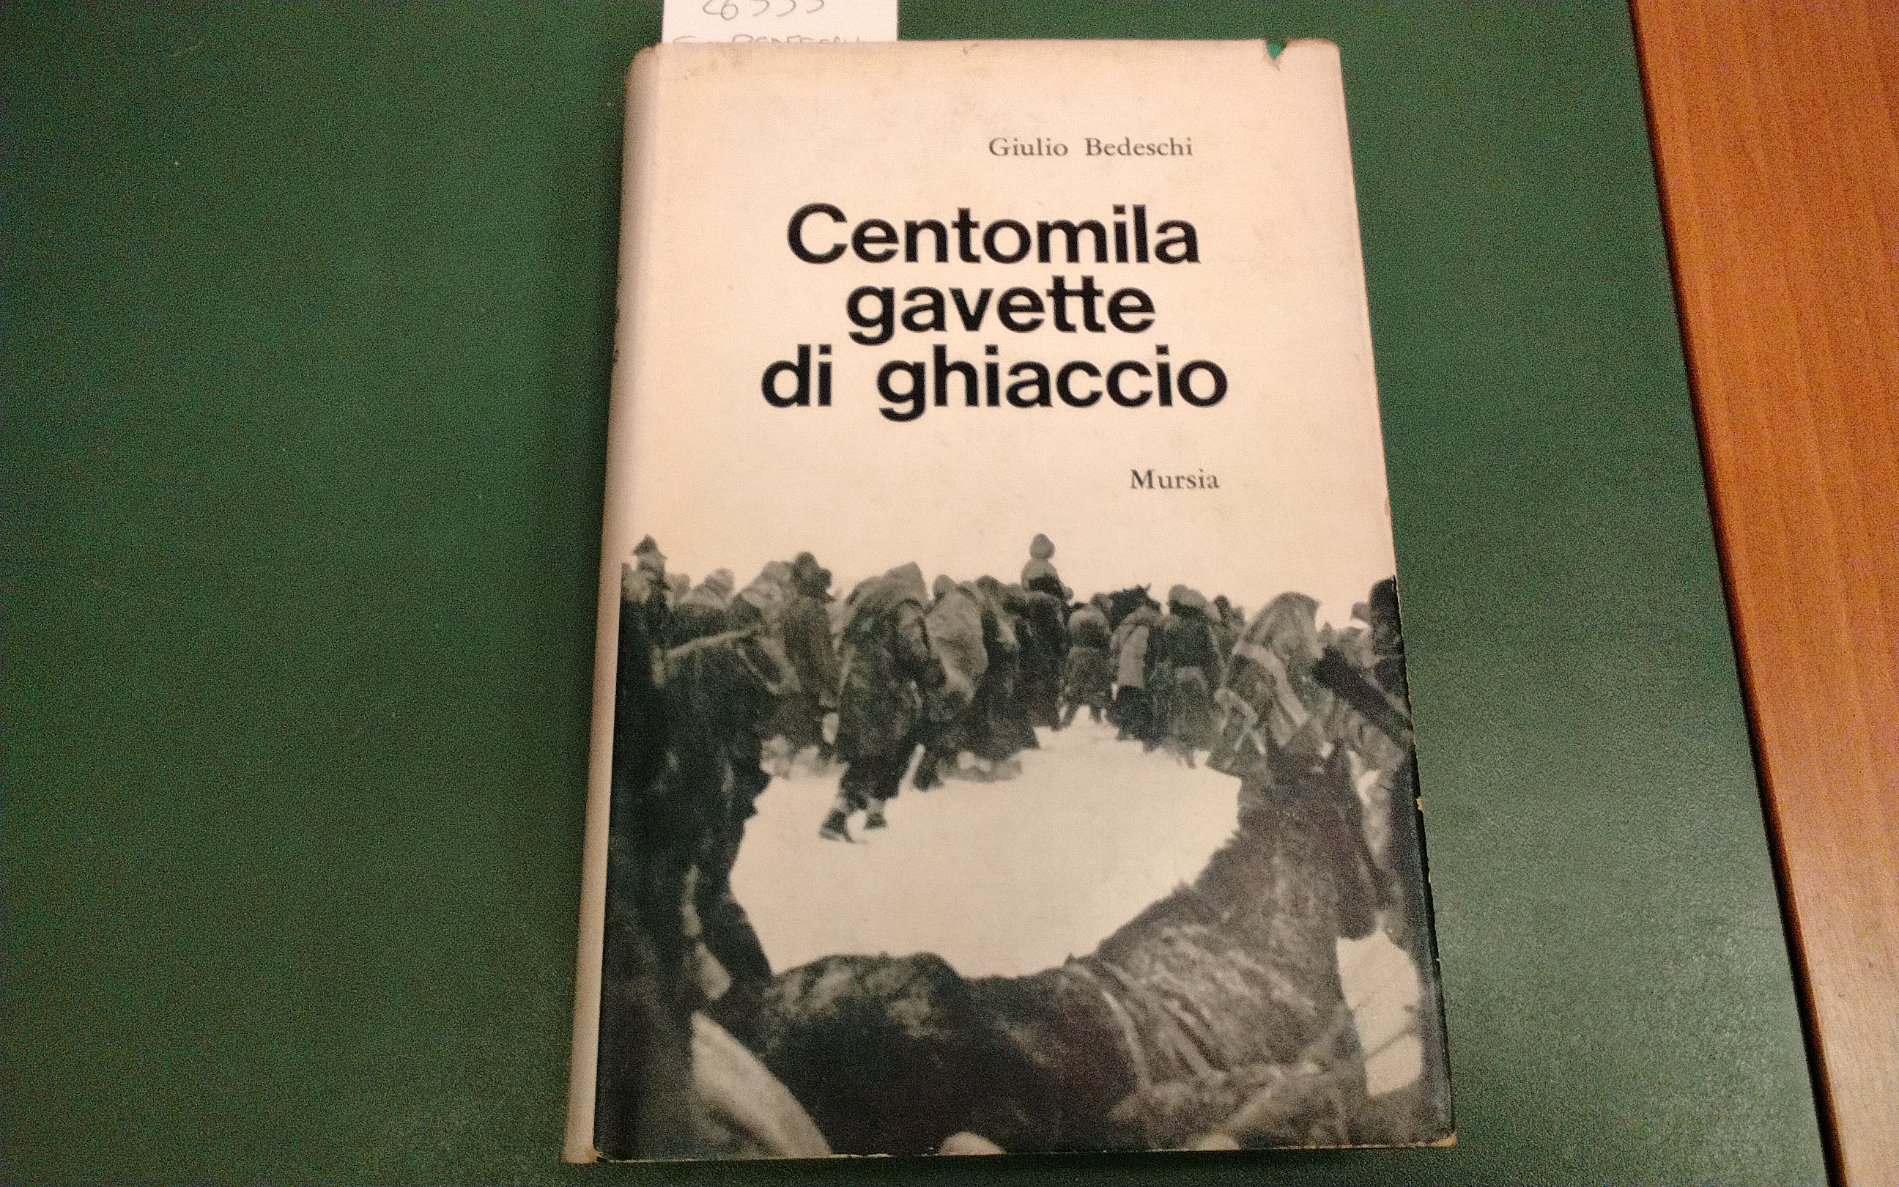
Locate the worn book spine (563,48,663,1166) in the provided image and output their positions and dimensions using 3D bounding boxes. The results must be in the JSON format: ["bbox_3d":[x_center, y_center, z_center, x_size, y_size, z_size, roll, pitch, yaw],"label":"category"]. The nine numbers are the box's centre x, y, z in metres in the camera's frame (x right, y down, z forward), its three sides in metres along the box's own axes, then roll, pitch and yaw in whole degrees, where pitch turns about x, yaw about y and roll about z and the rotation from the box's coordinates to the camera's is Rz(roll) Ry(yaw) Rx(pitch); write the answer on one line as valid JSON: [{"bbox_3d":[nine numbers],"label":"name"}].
[{"bbox_3d":[-0.064,-0.006,0.273,0.013,0.028,0.215,-1,75,-1],"label":"worn book spine"}]

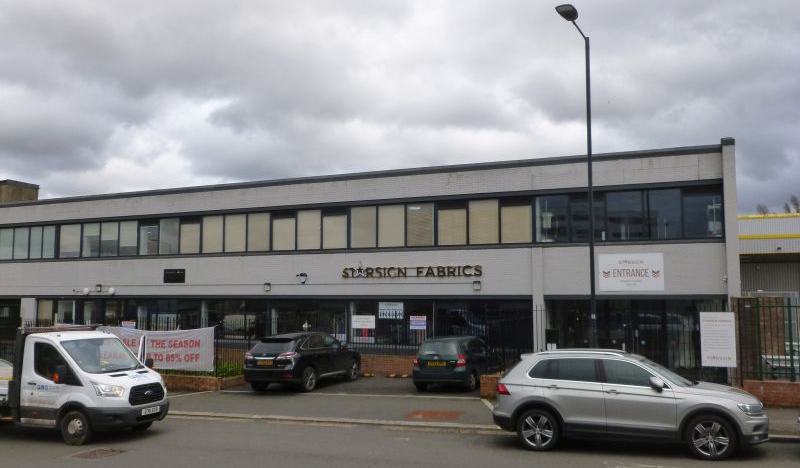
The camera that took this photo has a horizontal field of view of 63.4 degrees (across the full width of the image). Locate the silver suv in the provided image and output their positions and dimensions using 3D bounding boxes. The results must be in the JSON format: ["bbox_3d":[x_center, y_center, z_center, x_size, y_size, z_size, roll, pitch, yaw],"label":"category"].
[{"bbox_3d":[3.871,2.856,11.353,4.486,1.660,1.840,-4,-6,21],"label":"silver suv"}]

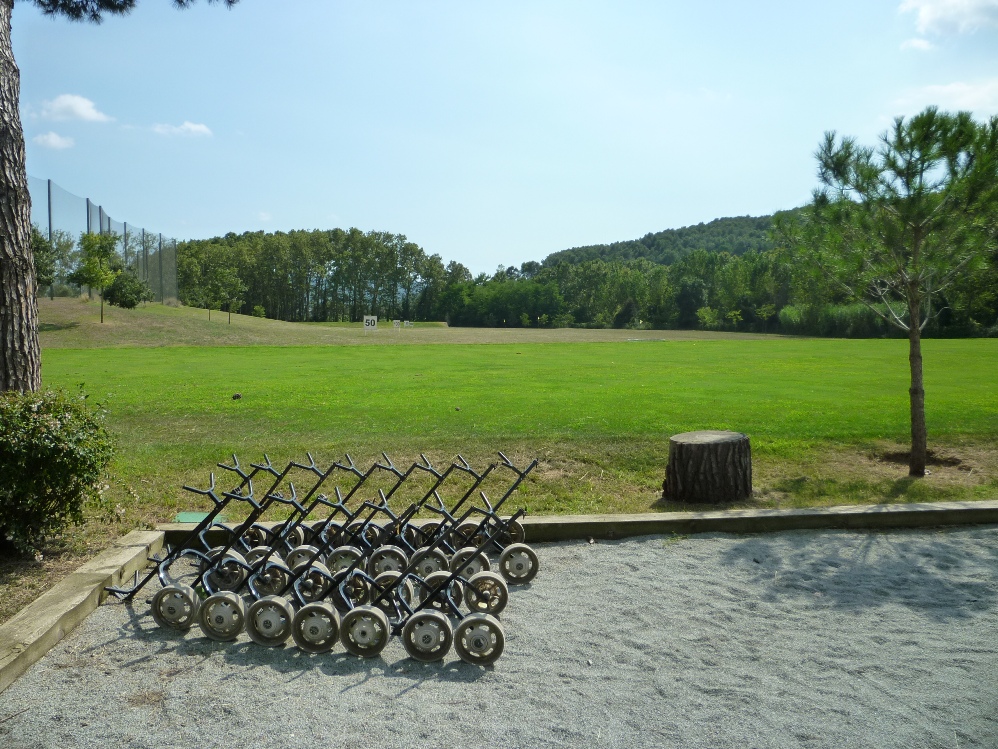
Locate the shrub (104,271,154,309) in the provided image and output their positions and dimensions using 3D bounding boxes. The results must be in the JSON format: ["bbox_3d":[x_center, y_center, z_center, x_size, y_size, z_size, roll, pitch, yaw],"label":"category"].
[{"bbox_3d":[-24.300,-5.600,55.000,3.100,2.500,2.900,0,4,0],"label":"shrub"}]

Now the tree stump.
[{"bbox_3d":[1.765,0.790,7.080,0.740,0.490,0.710,0,4,0],"label":"tree stump"}]

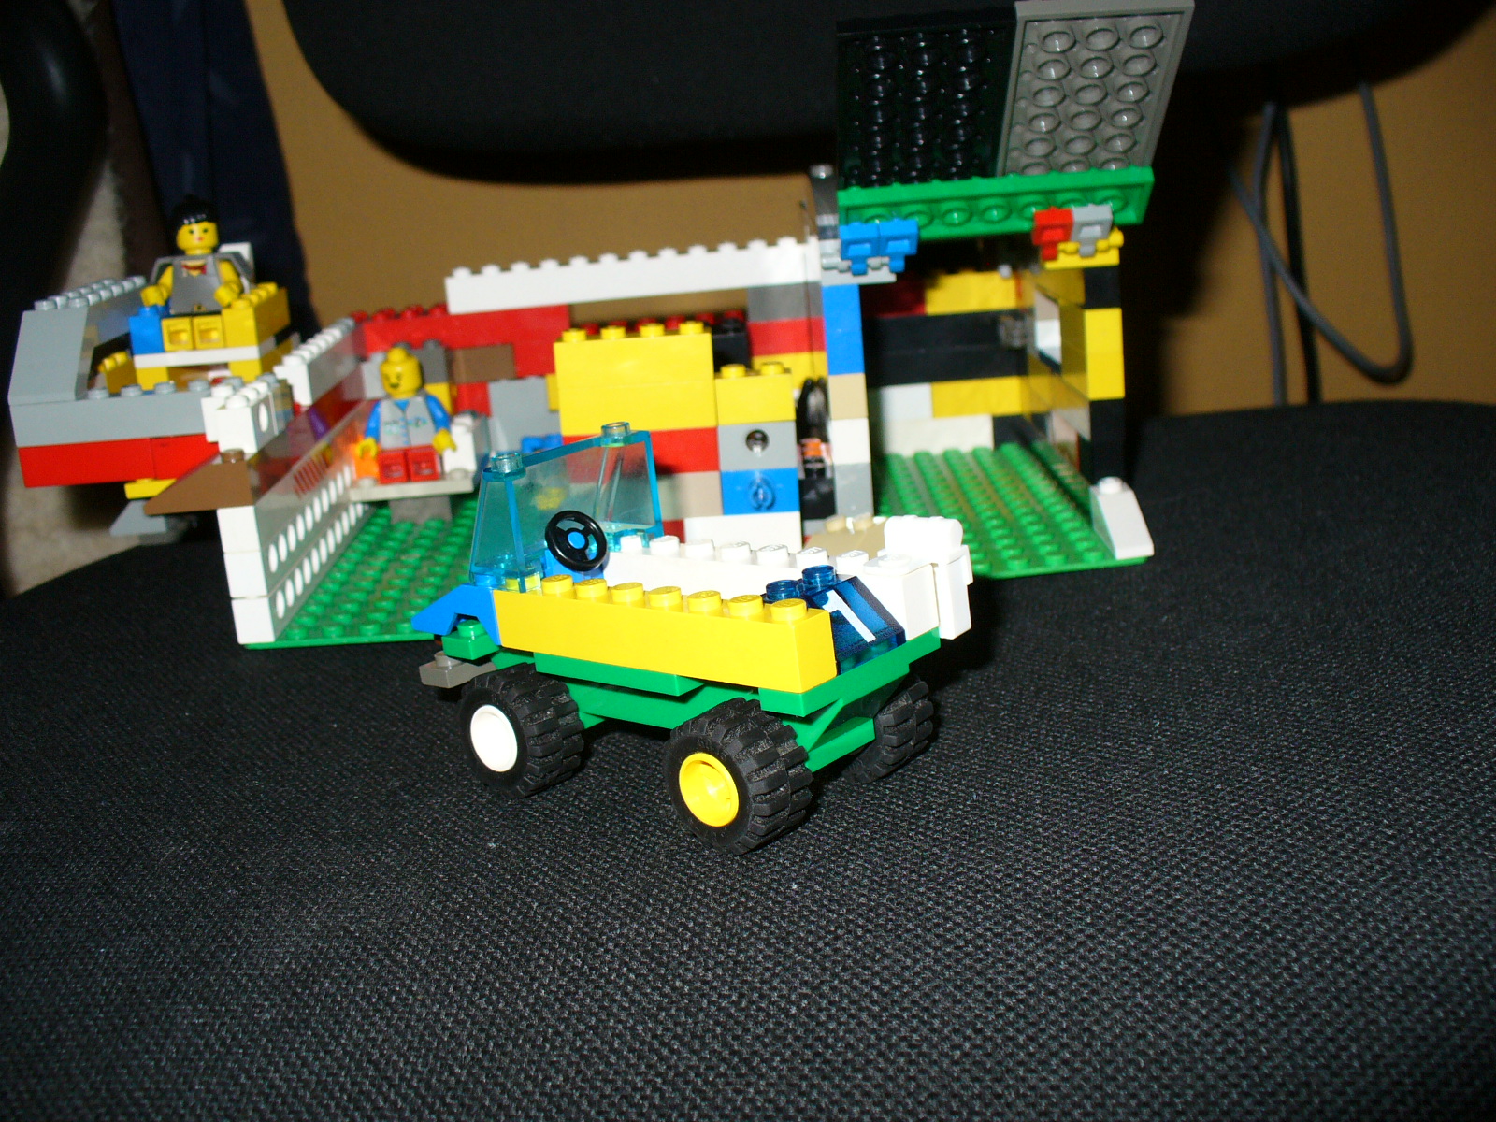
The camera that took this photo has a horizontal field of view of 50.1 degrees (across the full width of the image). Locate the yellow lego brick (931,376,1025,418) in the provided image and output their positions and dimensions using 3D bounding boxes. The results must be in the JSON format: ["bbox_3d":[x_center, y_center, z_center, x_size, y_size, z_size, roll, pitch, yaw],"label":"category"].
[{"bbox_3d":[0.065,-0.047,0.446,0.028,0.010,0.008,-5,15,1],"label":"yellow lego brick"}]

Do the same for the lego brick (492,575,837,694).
[{"bbox_3d":[-0.014,0.009,0.240,0.064,0.011,0.008,5,18,42],"label":"lego brick"}]

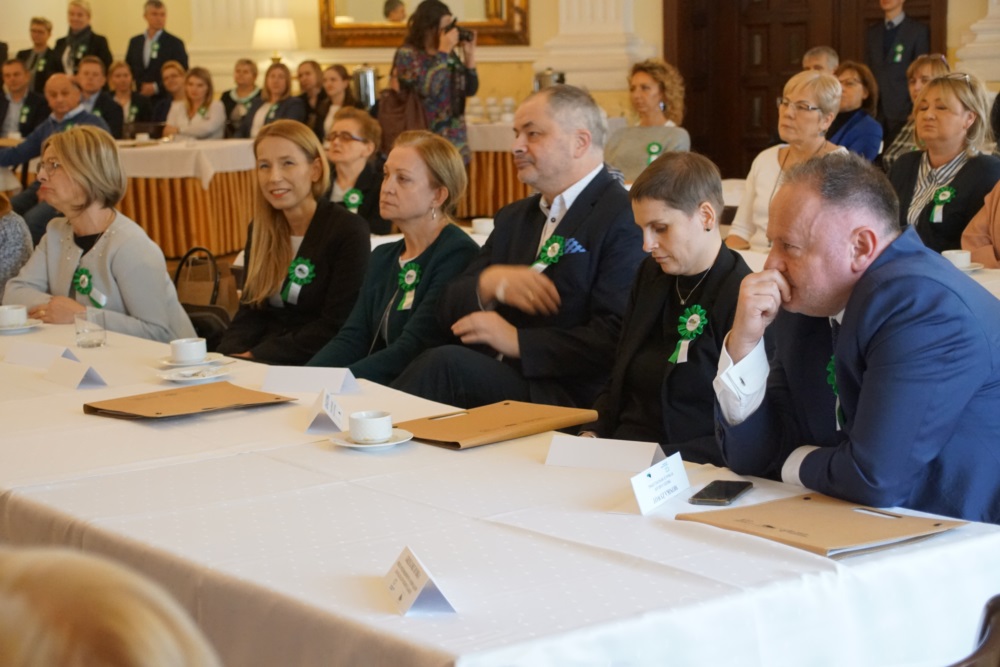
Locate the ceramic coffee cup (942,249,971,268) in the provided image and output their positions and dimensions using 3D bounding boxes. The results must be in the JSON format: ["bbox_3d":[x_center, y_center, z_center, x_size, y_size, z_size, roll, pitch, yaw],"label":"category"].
[{"bbox_3d":[1.358,-0.222,6.200,0.086,0.049,0.093,-1,9,0],"label":"ceramic coffee cup"}]

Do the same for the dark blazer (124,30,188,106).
[{"bbox_3d":[-2.562,-1.893,15.659,0.520,0.760,0.300,2,9,20],"label":"dark blazer"}]

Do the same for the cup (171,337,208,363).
[{"bbox_3d":[-0.728,0.041,4.880,0.086,0.049,0.093,-1,9,0],"label":"cup"}]

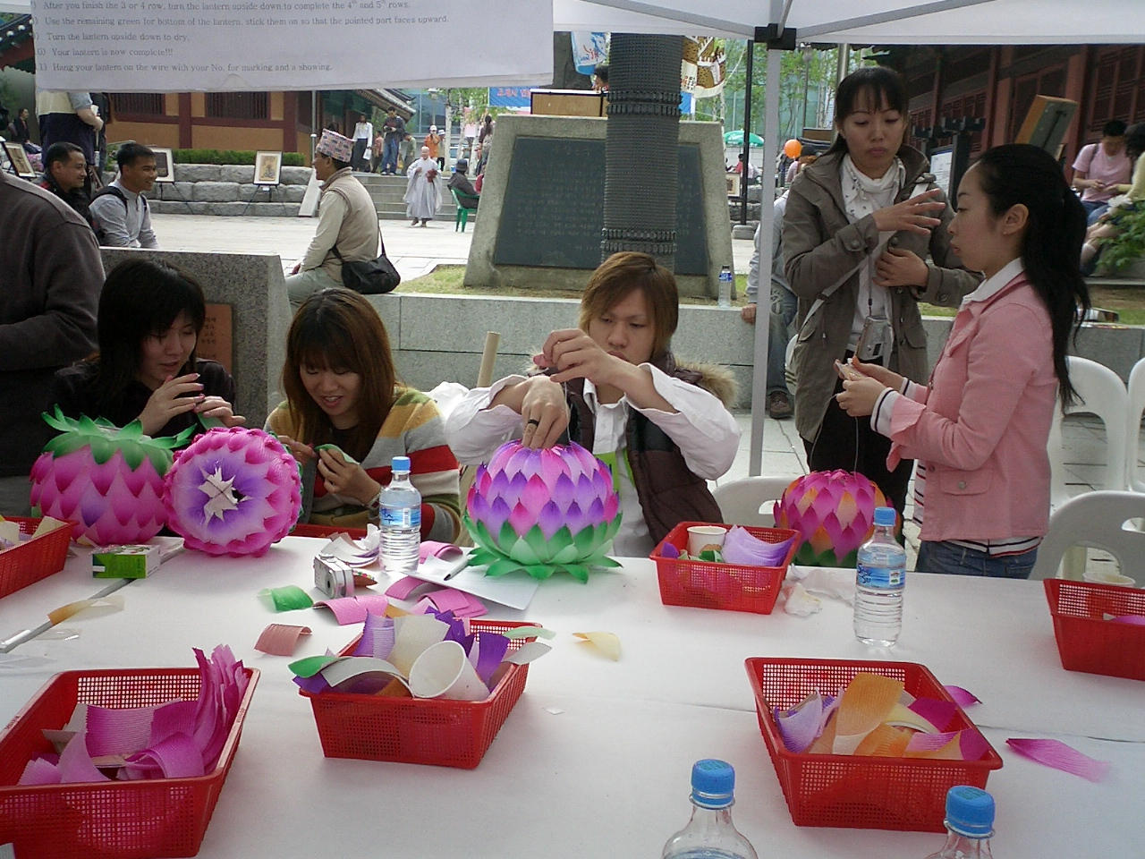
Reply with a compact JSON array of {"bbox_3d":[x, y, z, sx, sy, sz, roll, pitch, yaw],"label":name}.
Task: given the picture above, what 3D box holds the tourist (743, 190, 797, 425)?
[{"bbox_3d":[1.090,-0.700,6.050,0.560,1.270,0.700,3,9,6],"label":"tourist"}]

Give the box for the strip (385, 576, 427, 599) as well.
[{"bbox_3d":[-0.265,0.262,2.045,0.050,0.025,0.090,7,9,39],"label":"strip"}]

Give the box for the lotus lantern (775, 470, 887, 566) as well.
[{"bbox_3d":[0.512,0.179,2.420,0.223,0.205,0.223,1,8,0],"label":"lotus lantern"}]

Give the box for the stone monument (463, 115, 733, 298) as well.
[{"bbox_3d":[0.170,-1.300,7.100,1.520,1.020,0.550,2,9,0],"label":"stone monument"}]

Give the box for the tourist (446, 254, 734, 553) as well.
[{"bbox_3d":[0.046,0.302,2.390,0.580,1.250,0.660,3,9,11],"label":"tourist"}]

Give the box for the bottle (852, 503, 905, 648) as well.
[{"bbox_3d":[0.436,0.205,1.731,0.069,0.195,0.069,1,8,0],"label":"bottle"}]

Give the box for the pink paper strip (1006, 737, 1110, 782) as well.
[{"bbox_3d":[0.537,0.358,1.341,0.062,0.013,0.108,-6,11,-42],"label":"pink paper strip"}]

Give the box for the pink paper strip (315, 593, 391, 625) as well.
[{"bbox_3d":[-0.347,0.282,1.925,0.100,0.025,0.100,-2,8,-25],"label":"pink paper strip"}]

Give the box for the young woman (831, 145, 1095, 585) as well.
[{"bbox_3d":[0.758,0.242,2.403,0.500,1.570,0.430,3,8,9],"label":"young woman"}]

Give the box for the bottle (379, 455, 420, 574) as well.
[{"bbox_3d":[-0.286,0.140,2.045,0.069,0.195,0.069,1,8,0],"label":"bottle"}]

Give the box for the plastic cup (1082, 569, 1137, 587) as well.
[{"bbox_3d":[0.805,0.260,1.834,0.076,0.080,0.076,2,8,0],"label":"plastic cup"}]

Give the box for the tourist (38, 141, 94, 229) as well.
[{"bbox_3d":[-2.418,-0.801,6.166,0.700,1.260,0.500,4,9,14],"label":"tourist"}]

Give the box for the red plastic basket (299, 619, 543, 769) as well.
[{"bbox_3d":[-0.162,0.297,1.415,0.215,0.078,0.287,3,9,7],"label":"red plastic basket"}]

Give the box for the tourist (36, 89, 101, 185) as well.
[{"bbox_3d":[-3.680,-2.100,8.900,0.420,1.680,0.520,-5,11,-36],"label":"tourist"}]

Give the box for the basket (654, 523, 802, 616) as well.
[{"bbox_3d":[0.253,0.223,1.989,0.204,0.078,0.283,4,8,14],"label":"basket"}]

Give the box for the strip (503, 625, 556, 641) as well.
[{"bbox_3d":[-0.056,0.259,1.555,0.078,0.020,0.045,2,7,5],"label":"strip"}]

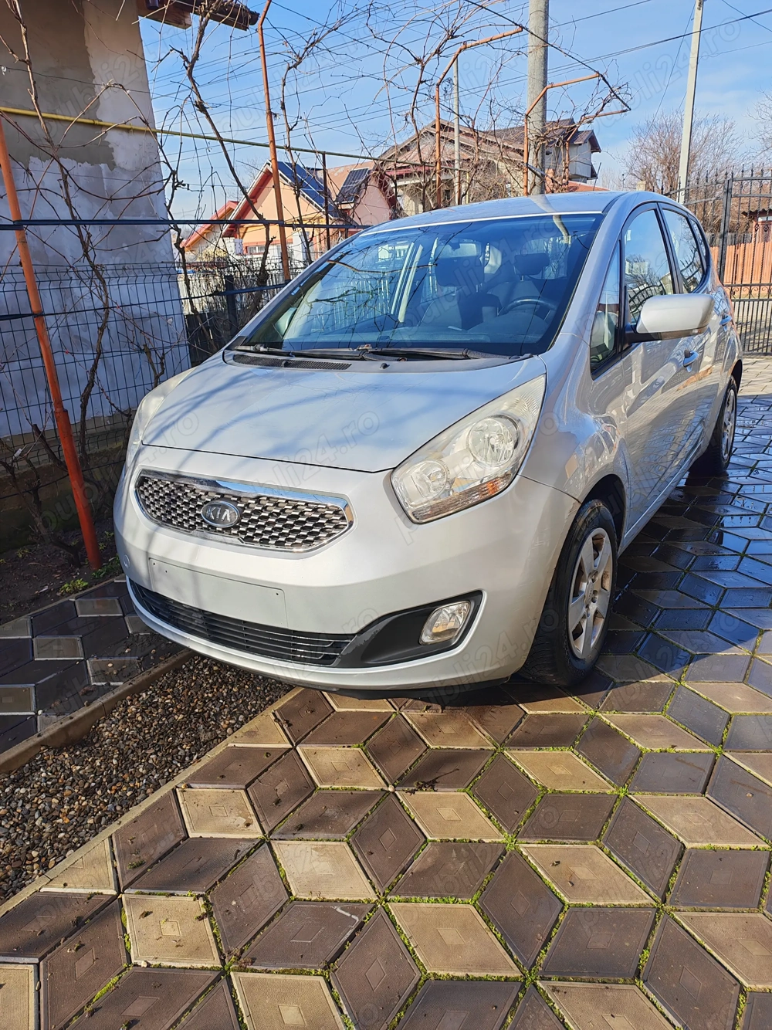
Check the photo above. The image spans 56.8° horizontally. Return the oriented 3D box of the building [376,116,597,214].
[{"bbox_3d":[5.948,-17.620,41.077,12.000,8.400,10.000,1,20,14],"label":"building"}]

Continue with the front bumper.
[{"bbox_3d":[-0.335,0.105,2.273,1.750,0.650,0.610,9,23,32],"label":"front bumper"}]

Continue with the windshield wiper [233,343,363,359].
[{"bbox_3d":[-0.351,-0.610,2.657,0.730,0.060,0.070,14,26,41],"label":"windshield wiper"}]

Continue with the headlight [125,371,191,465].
[{"bbox_3d":[-0.794,-0.341,2.618,0.300,0.325,0.470,11,24,37],"label":"headlight"}]

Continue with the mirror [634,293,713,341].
[{"bbox_3d":[0.952,-0.654,2.344,0.225,0.160,0.135,9,23,32],"label":"mirror"}]

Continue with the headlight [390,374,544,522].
[{"bbox_3d":[0.251,-0.181,1.950,0.300,0.325,0.470,7,22,28],"label":"headlight"}]

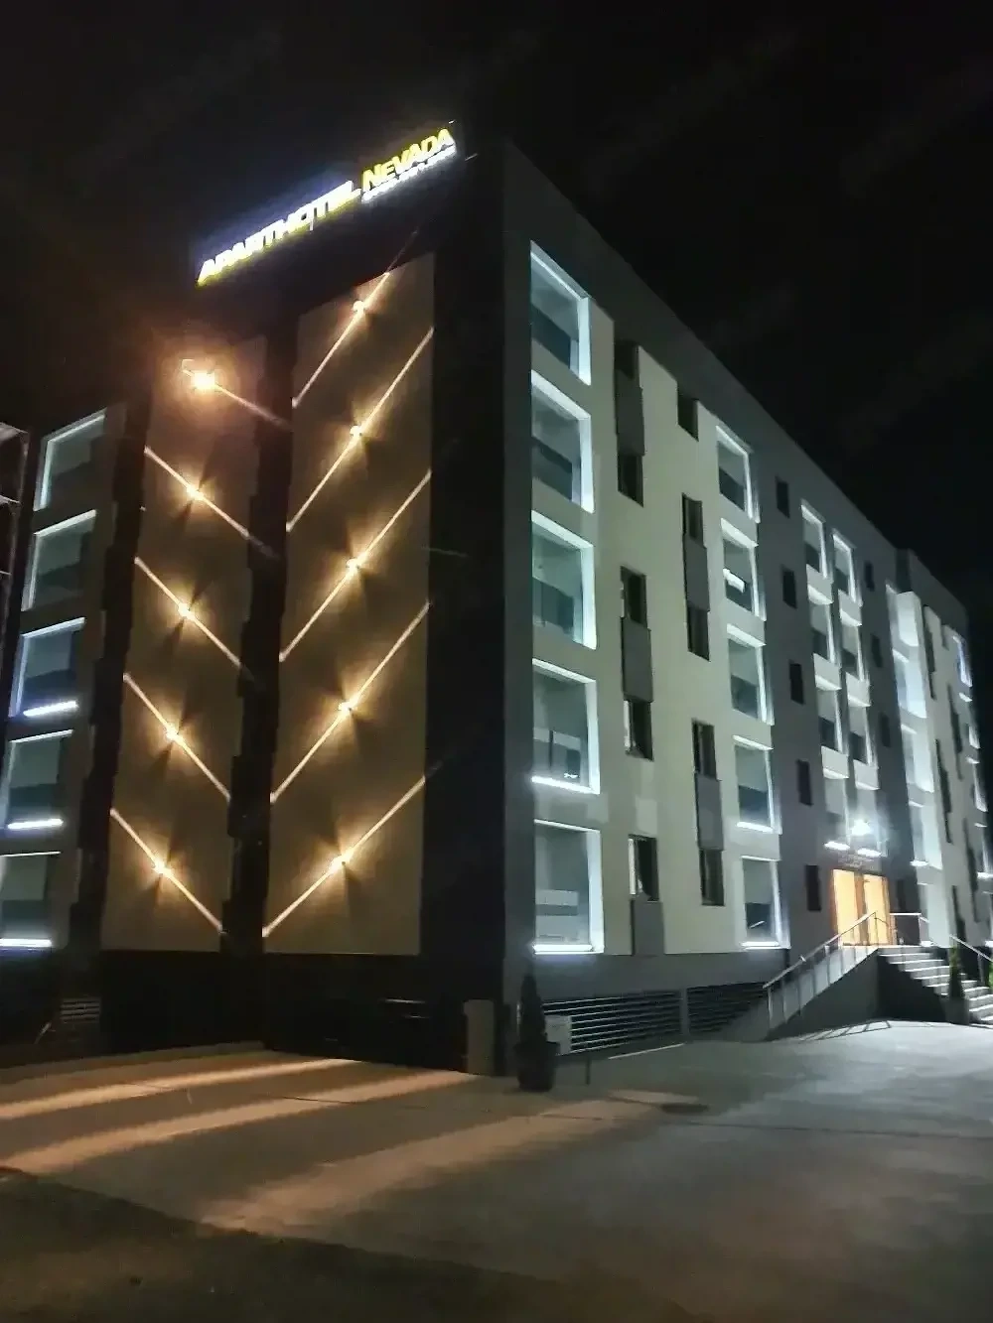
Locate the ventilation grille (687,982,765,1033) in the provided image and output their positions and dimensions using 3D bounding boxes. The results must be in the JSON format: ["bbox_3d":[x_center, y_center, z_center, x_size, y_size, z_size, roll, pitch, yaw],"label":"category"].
[{"bbox_3d":[5.399,7.749,22.445,0.100,0.895,5.291,-10,-18,34],"label":"ventilation grille"}]

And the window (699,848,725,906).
[{"bbox_3d":[4.562,4.681,21.499,0.200,1.170,1.155,-11,-19,35],"label":"window"}]

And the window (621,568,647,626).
[{"bbox_3d":[2.766,-1.324,20.620,0.200,1.034,1.079,-11,-19,35],"label":"window"}]

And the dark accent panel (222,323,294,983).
[{"bbox_3d":[-4.839,-0.787,20.716,1.240,13.926,0.200,-10,-18,34],"label":"dark accent panel"}]

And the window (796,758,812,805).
[{"bbox_3d":[8.280,3.282,27.063,0.200,1.140,1.018,-11,-19,35],"label":"window"}]

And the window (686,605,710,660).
[{"bbox_3d":[4.570,-0.664,22.957,0.200,1.094,1.140,-11,-19,35],"label":"window"}]

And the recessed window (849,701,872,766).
[{"bbox_3d":[12.292,2.467,33.880,0.300,2.072,2.355,-10,-18,34],"label":"recessed window"}]

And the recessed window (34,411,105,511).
[{"bbox_3d":[-11.385,-5.361,26.892,3.030,2.135,0.300,-10,-18,34],"label":"recessed window"}]

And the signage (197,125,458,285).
[{"bbox_3d":[-4.079,-9.983,22.034,7.798,0.760,0.200,-10,-18,33],"label":"signage"}]

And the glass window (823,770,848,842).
[{"bbox_3d":[10.407,4.641,30.616,0.300,2.119,2.324,-10,-18,34],"label":"glass window"}]

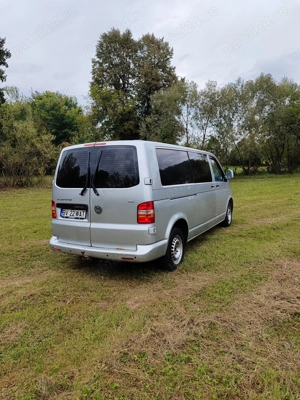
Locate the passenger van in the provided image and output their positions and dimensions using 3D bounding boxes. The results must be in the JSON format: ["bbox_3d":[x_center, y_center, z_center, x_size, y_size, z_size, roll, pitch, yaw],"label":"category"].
[{"bbox_3d":[0.430,-0.063,6.360,1.980,1.980,5.250,1,6,29],"label":"passenger van"}]

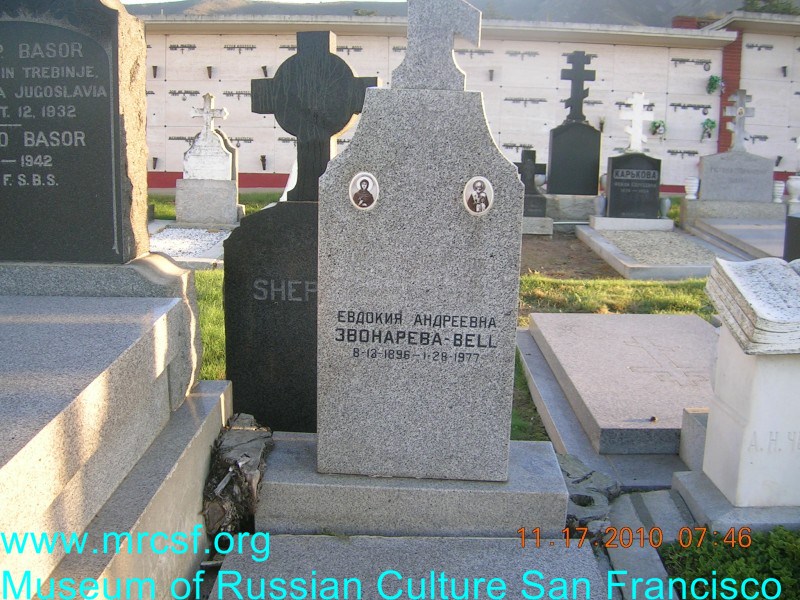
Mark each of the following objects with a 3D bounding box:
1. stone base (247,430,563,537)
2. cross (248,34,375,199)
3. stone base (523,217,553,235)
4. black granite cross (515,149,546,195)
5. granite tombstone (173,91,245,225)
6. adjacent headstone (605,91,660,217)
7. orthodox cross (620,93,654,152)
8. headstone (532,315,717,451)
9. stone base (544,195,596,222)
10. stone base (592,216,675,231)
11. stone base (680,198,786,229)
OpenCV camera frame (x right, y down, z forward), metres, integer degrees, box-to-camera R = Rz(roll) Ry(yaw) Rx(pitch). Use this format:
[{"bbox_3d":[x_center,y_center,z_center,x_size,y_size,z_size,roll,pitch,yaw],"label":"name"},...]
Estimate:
[{"bbox_3d":[0.036,0.577,2.550,0.915,0.157,0.367,2,14,2],"label":"stone base"},{"bbox_3d":[-0.299,-0.655,2.917,0.456,0.599,0.130,2,10,6],"label":"cross"},{"bbox_3d":[1.315,-0.783,8.439,0.514,0.180,0.300,2,10,3],"label":"stone base"},{"bbox_3d":[1.334,-1.321,8.374,0.344,0.471,0.160,2,10,3],"label":"black granite cross"},{"bbox_3d":[-1.963,-1.466,8.396,0.670,1.329,0.320,2,10,3],"label":"granite tombstone"},{"bbox_3d":[2.431,-1.491,8.373,0.517,1.282,0.170,2,10,3],"label":"adjacent headstone"},{"bbox_3d":[2.414,-1.812,8.293,0.336,0.610,0.120,2,10,3],"label":"orthodox cross"},{"bbox_3d":[1.153,0.308,3.592,0.936,0.094,1.821,2,11,1],"label":"headstone"},{"bbox_3d":[1.998,-1.076,9.513,0.662,0.330,0.320,2,10,3],"label":"stone base"},{"bbox_3d":[2.427,-0.806,8.482,0.816,0.120,0.290,2,10,3],"label":"stone base"},{"bbox_3d":[3.717,-0.969,9.046,1.117,0.293,0.320,2,10,4],"label":"stone base"}]

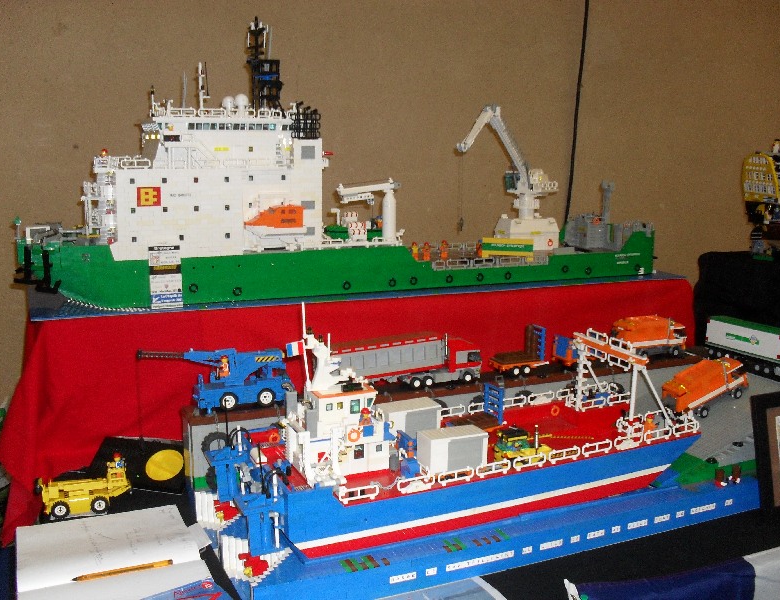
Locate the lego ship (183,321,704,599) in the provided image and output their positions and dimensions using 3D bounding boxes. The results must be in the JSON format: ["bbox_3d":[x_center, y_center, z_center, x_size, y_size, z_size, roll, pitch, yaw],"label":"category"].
[{"bbox_3d":[0.127,0.164,1.311,0.815,0.335,0.263,-4,12,-24],"label":"lego ship"}]

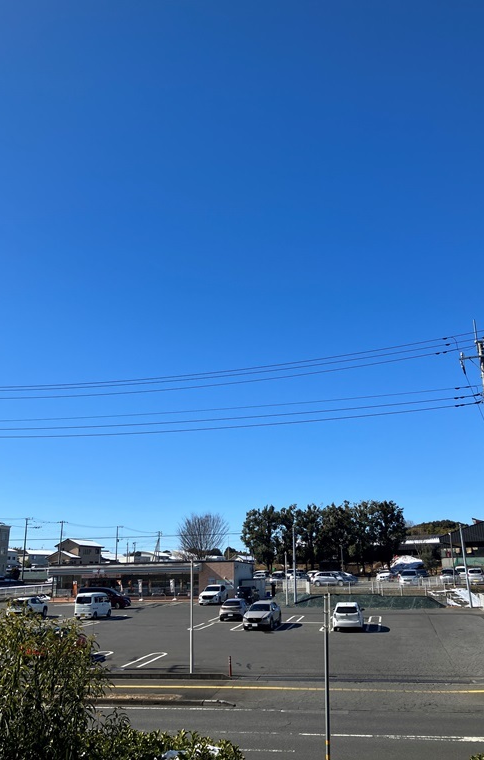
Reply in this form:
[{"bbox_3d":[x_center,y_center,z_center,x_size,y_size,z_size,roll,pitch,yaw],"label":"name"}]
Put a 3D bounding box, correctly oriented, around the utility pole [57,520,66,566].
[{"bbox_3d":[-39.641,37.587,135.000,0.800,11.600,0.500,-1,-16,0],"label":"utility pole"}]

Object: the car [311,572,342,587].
[{"bbox_3d":[9.673,22.245,68.500,4.100,1.530,1.700,-5,-16,13],"label":"car"}]

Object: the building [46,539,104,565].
[{"bbox_3d":[-40.508,43.502,150.000,9.500,8.400,11.000,-5,-16,14],"label":"building"}]

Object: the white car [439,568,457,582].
[{"bbox_3d":[23.459,22.392,70.000,1.700,1.560,4.100,-8,-17,23],"label":"white car"}]

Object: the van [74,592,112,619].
[{"bbox_3d":[-11.602,17.704,48.348,1.475,1.900,3.400,-5,-16,13],"label":"van"}]

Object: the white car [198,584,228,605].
[{"bbox_3d":[-2.593,20.700,59.378,1.860,1.690,4.600,-5,-16,14],"label":"white car"}]

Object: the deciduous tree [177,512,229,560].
[{"bbox_3d":[-6.138,26.860,98.000,8.000,10.800,8.000,-1,-16,0],"label":"deciduous tree"}]

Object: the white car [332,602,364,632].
[{"bbox_3d":[6.727,14.592,38.051,1.730,1.560,4.450,-5,-16,13],"label":"white car"}]

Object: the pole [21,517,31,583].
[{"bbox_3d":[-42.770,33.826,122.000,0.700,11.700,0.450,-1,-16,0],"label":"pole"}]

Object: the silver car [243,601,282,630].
[{"bbox_3d":[1.330,15.027,39.387,1.810,1.550,4.420,-5,-16,13],"label":"silver car"}]

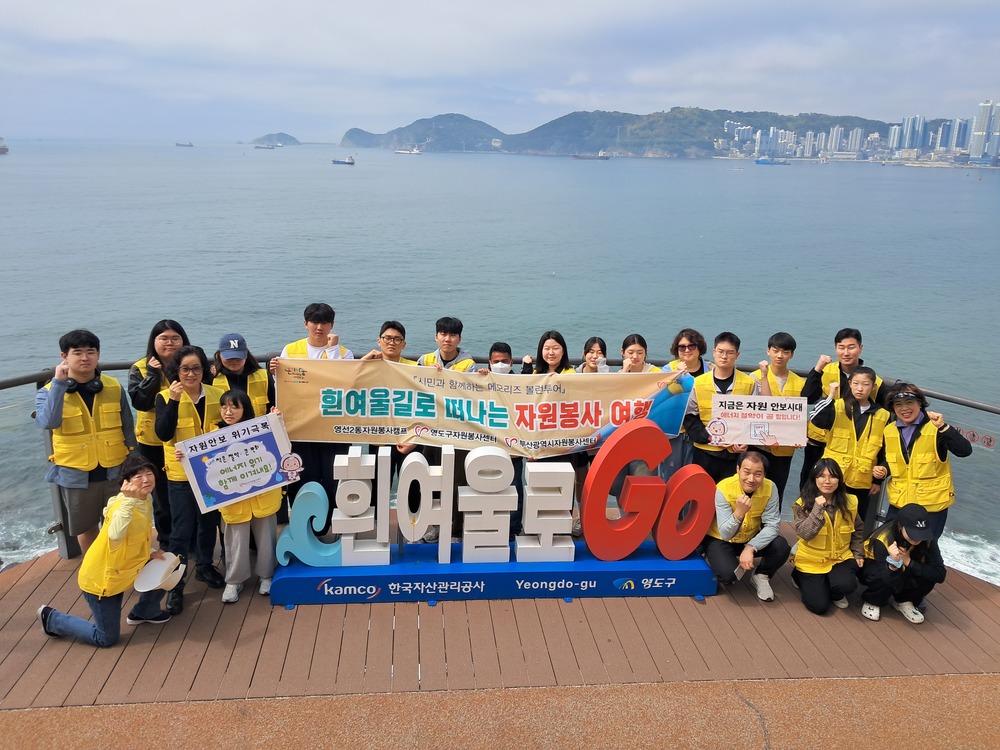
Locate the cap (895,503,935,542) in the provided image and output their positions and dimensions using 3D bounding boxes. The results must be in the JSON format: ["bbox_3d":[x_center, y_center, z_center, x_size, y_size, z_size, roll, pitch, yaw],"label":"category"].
[{"bbox_3d":[2.634,0.936,4.950,0.180,0.150,0.260,-1,44,-4],"label":"cap"}]

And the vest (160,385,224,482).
[{"bbox_3d":[-1.819,0.355,4.660,0.440,0.575,0.280,-9,19,-29],"label":"vest"}]

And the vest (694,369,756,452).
[{"bbox_3d":[1.561,0.246,5.400,0.440,0.560,0.270,5,17,13],"label":"vest"}]

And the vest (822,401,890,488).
[{"bbox_3d":[2.361,0.444,5.181,0.410,0.580,0.270,7,18,19],"label":"vest"}]

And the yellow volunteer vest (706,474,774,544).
[{"bbox_3d":[1.646,0.886,5.336,0.440,0.530,0.300,7,29,6],"label":"yellow volunteer vest"}]

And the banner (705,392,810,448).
[{"bbox_3d":[1.683,0.299,5.070,0.630,0.325,0.020,1,2,0],"label":"banner"}]

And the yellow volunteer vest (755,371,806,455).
[{"bbox_3d":[1.970,0.246,5.489,0.420,0.600,0.260,6,17,16],"label":"yellow volunteer vest"}]

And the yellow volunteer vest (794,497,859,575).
[{"bbox_3d":[2.138,1.018,5.112,0.420,0.540,0.280,3,21,8],"label":"yellow volunteer vest"}]

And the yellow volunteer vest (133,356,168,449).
[{"bbox_3d":[-2.161,0.180,5.100,0.440,0.560,0.270,-7,18,-24],"label":"yellow volunteer vest"}]

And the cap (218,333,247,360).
[{"bbox_3d":[-1.698,-0.178,4.970,0.180,0.140,0.260,-5,31,-17],"label":"cap"}]

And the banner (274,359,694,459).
[{"bbox_3d":[-0.068,0.269,5.495,2.928,0.680,0.140,2,16,-9],"label":"banner"}]

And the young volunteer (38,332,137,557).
[{"bbox_3d":[-2.488,0.547,4.691,0.570,1.690,0.400,-10,19,-31],"label":"young volunteer"}]

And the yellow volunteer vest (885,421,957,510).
[{"bbox_3d":[2.755,0.581,5.116,0.430,0.580,0.280,15,22,40],"label":"yellow volunteer vest"}]

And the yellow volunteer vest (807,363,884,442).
[{"bbox_3d":[2.440,0.191,5.471,0.460,0.580,0.270,7,18,21],"label":"yellow volunteer vest"}]

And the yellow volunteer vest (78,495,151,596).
[{"bbox_3d":[-2.145,0.949,4.340,0.320,0.550,0.430,22,23,19],"label":"yellow volunteer vest"}]

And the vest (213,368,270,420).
[{"bbox_3d":[-1.788,0.230,5.395,0.420,0.580,0.260,-2,17,-10],"label":"vest"}]

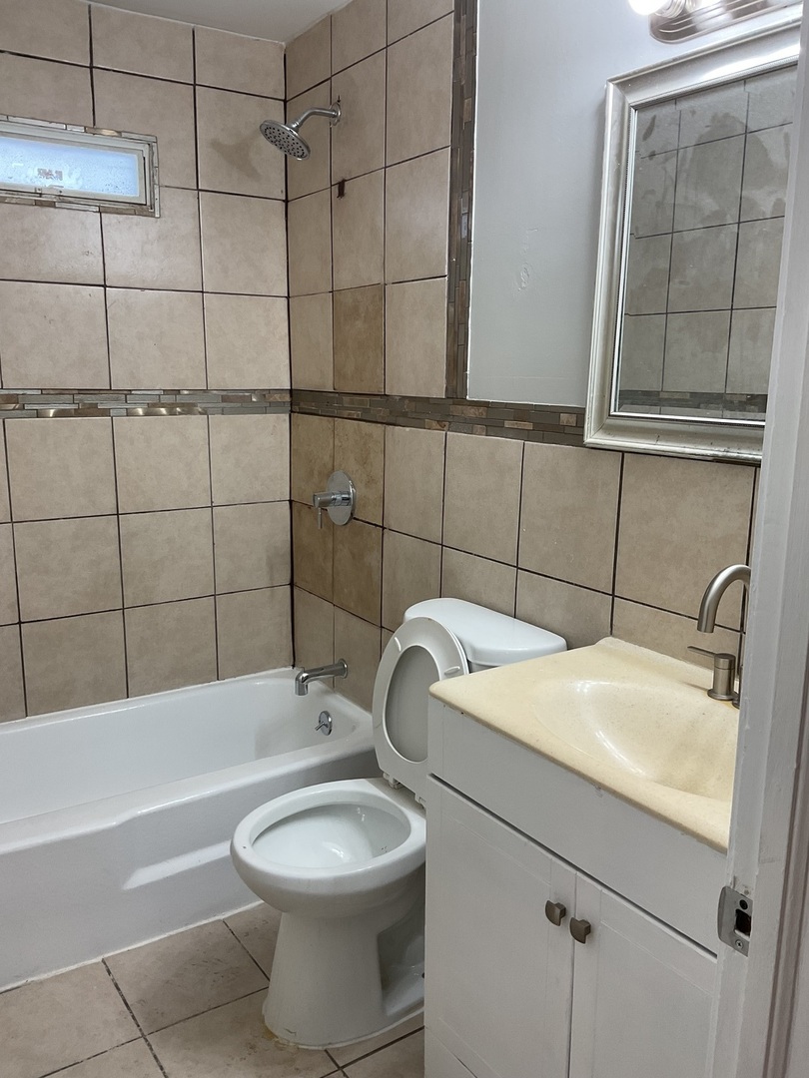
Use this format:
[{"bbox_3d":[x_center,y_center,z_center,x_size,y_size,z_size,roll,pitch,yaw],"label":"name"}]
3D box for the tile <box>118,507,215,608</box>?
[{"bbox_3d":[-0.781,0.059,2.975,0.305,0.303,0.010,-7,13,-32],"label":"tile"}]

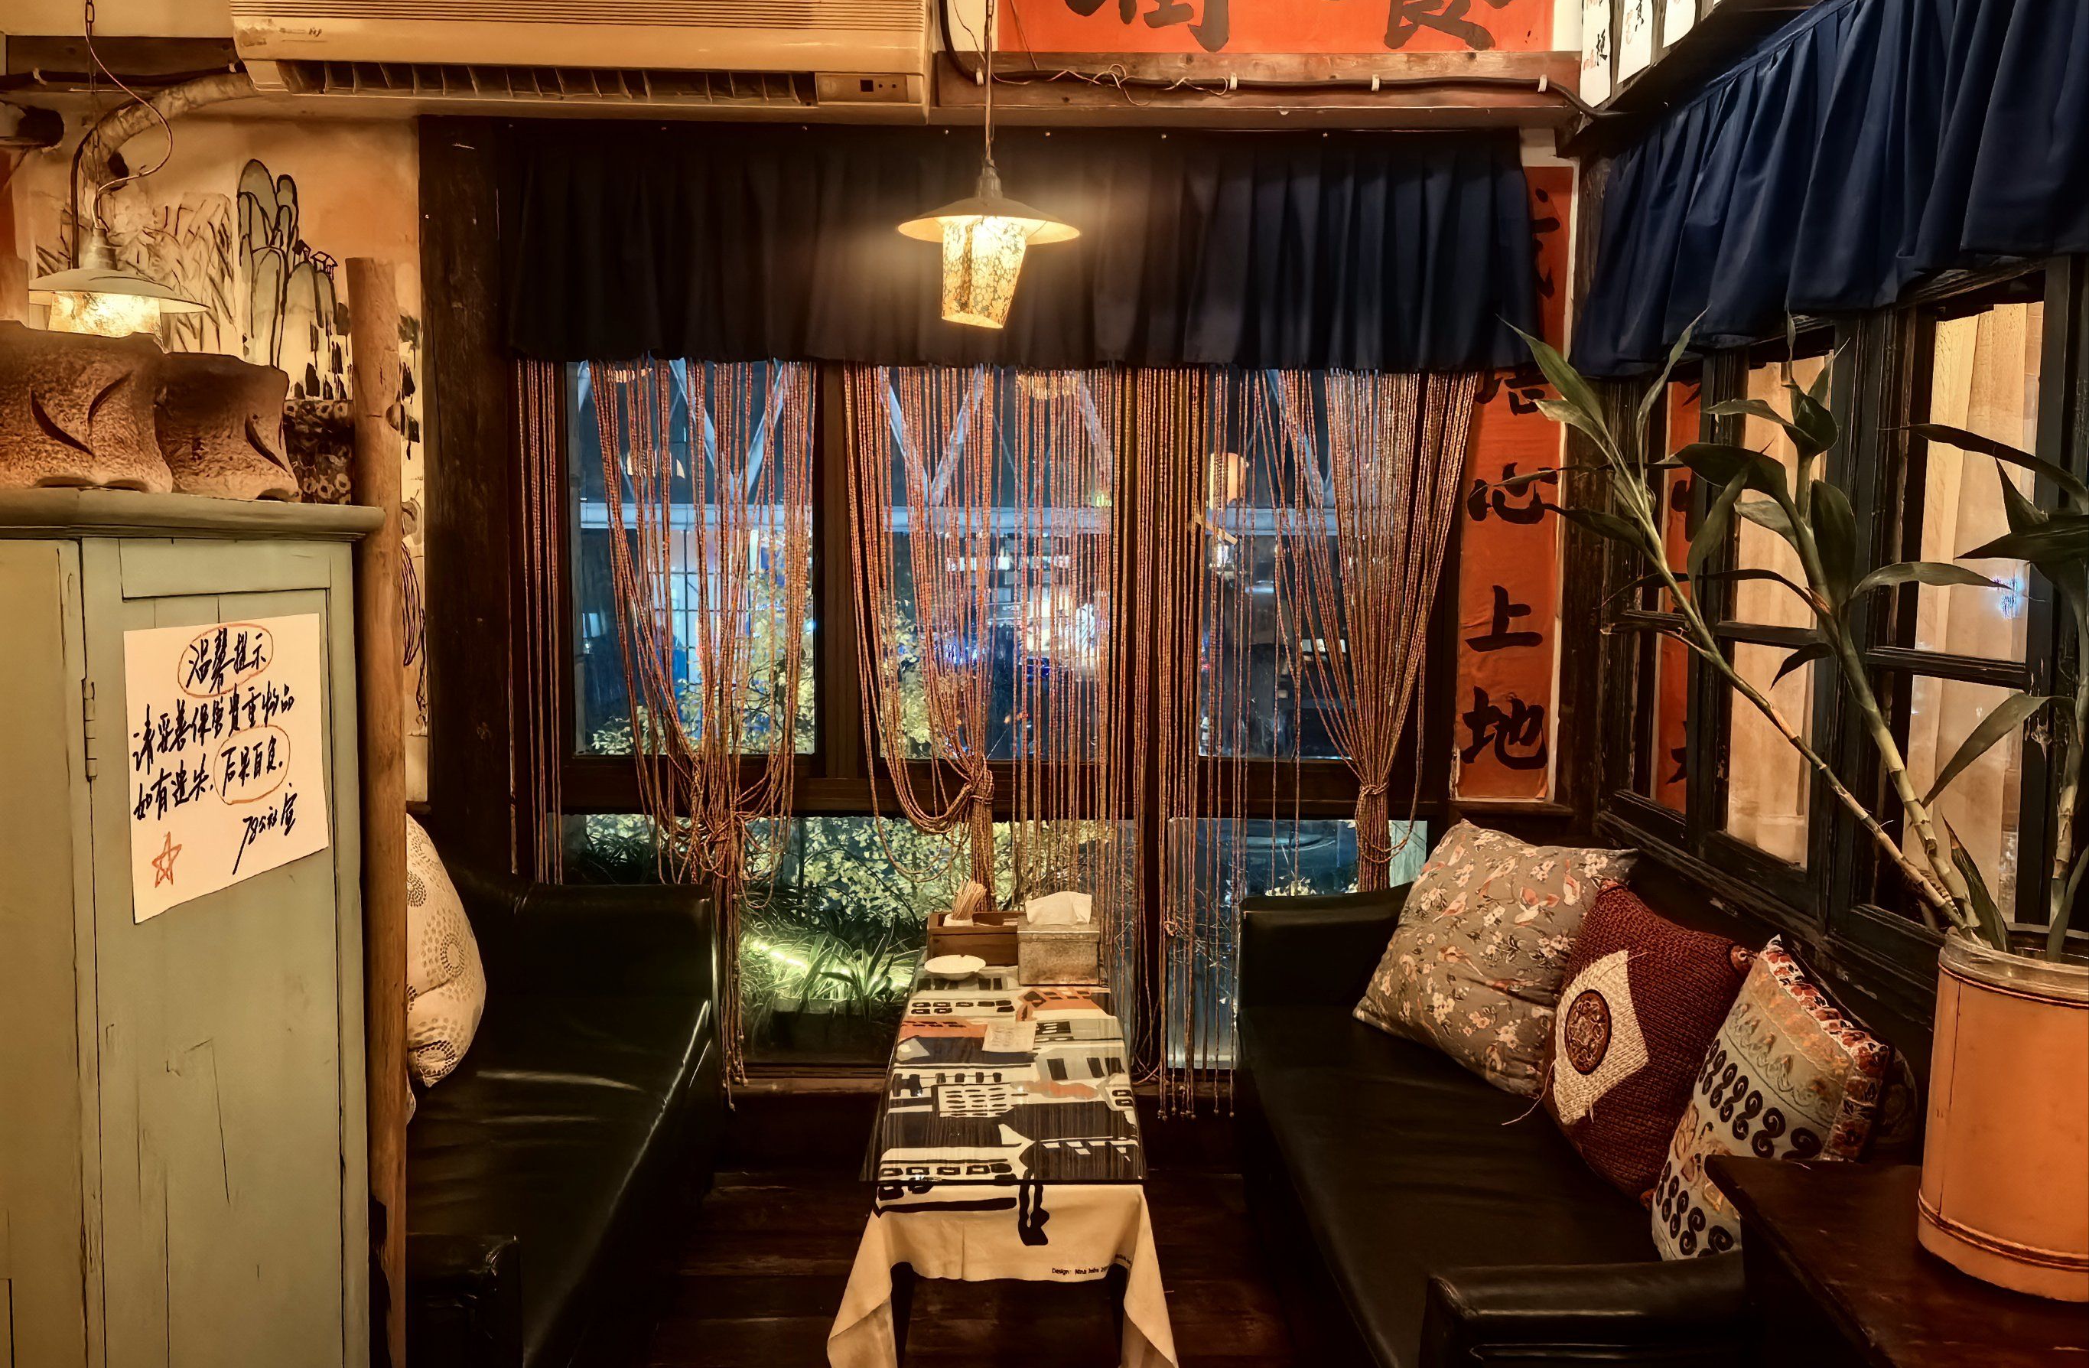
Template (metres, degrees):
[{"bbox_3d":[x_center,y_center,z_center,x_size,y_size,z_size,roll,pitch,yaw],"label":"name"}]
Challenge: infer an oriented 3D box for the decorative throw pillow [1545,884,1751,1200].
[{"bbox_3d":[0.974,0.584,2.645,0.140,0.400,0.380,22,1,-13],"label":"decorative throw pillow"}]

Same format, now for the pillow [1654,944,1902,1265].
[{"bbox_3d":[0.972,0.574,2.192,0.130,0.410,0.370,26,6,-2],"label":"pillow"}]

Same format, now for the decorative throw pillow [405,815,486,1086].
[{"bbox_3d":[-1.197,0.490,2.992,0.180,0.480,0.460,-19,2,13],"label":"decorative throw pillow"}]

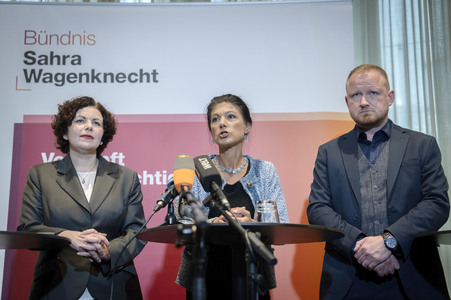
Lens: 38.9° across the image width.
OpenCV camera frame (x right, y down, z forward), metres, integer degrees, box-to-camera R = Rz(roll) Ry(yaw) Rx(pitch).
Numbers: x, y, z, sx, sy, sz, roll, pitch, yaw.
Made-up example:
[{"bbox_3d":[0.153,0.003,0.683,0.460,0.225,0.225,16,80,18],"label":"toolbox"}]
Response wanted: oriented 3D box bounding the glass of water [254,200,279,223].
[{"bbox_3d":[0.135,0.213,2.050,0.087,0.093,0.087,0,-13,0],"label":"glass of water"}]

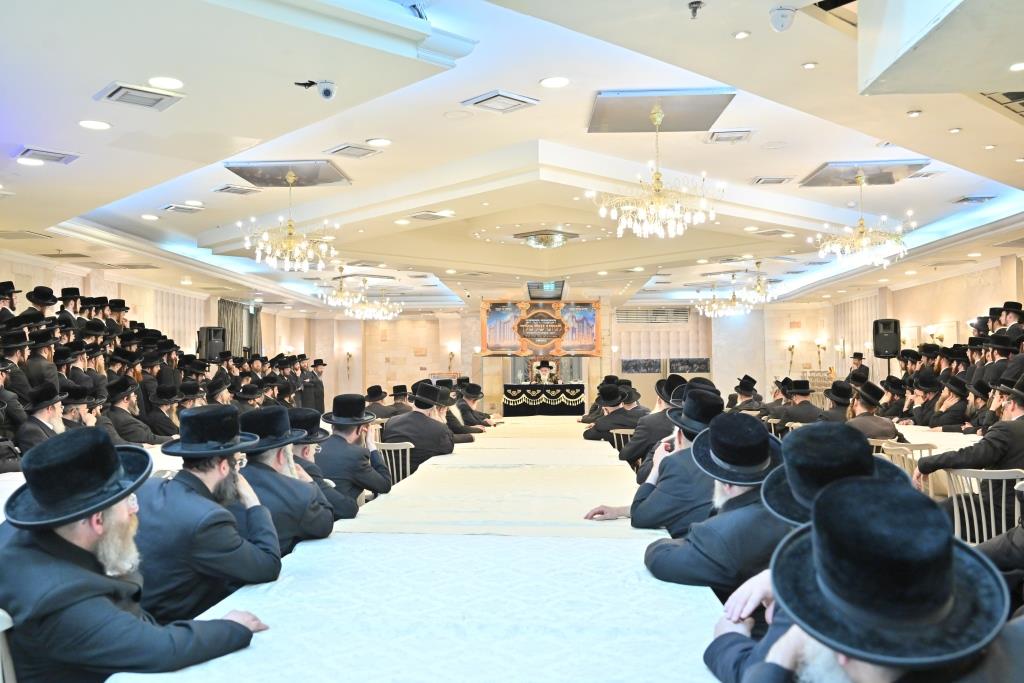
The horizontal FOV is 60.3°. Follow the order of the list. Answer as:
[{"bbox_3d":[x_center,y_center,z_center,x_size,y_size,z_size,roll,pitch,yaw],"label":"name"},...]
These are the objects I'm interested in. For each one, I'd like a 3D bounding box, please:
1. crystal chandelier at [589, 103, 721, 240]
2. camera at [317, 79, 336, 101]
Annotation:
[{"bbox_3d":[1.209,-1.408,7.380,1.080,1.120,1.080,0,-2,0],"label":"crystal chandelier"},{"bbox_3d":[-1.053,-1.422,5.004,0.110,0.095,0.110,0,-2,-12],"label":"camera"}]

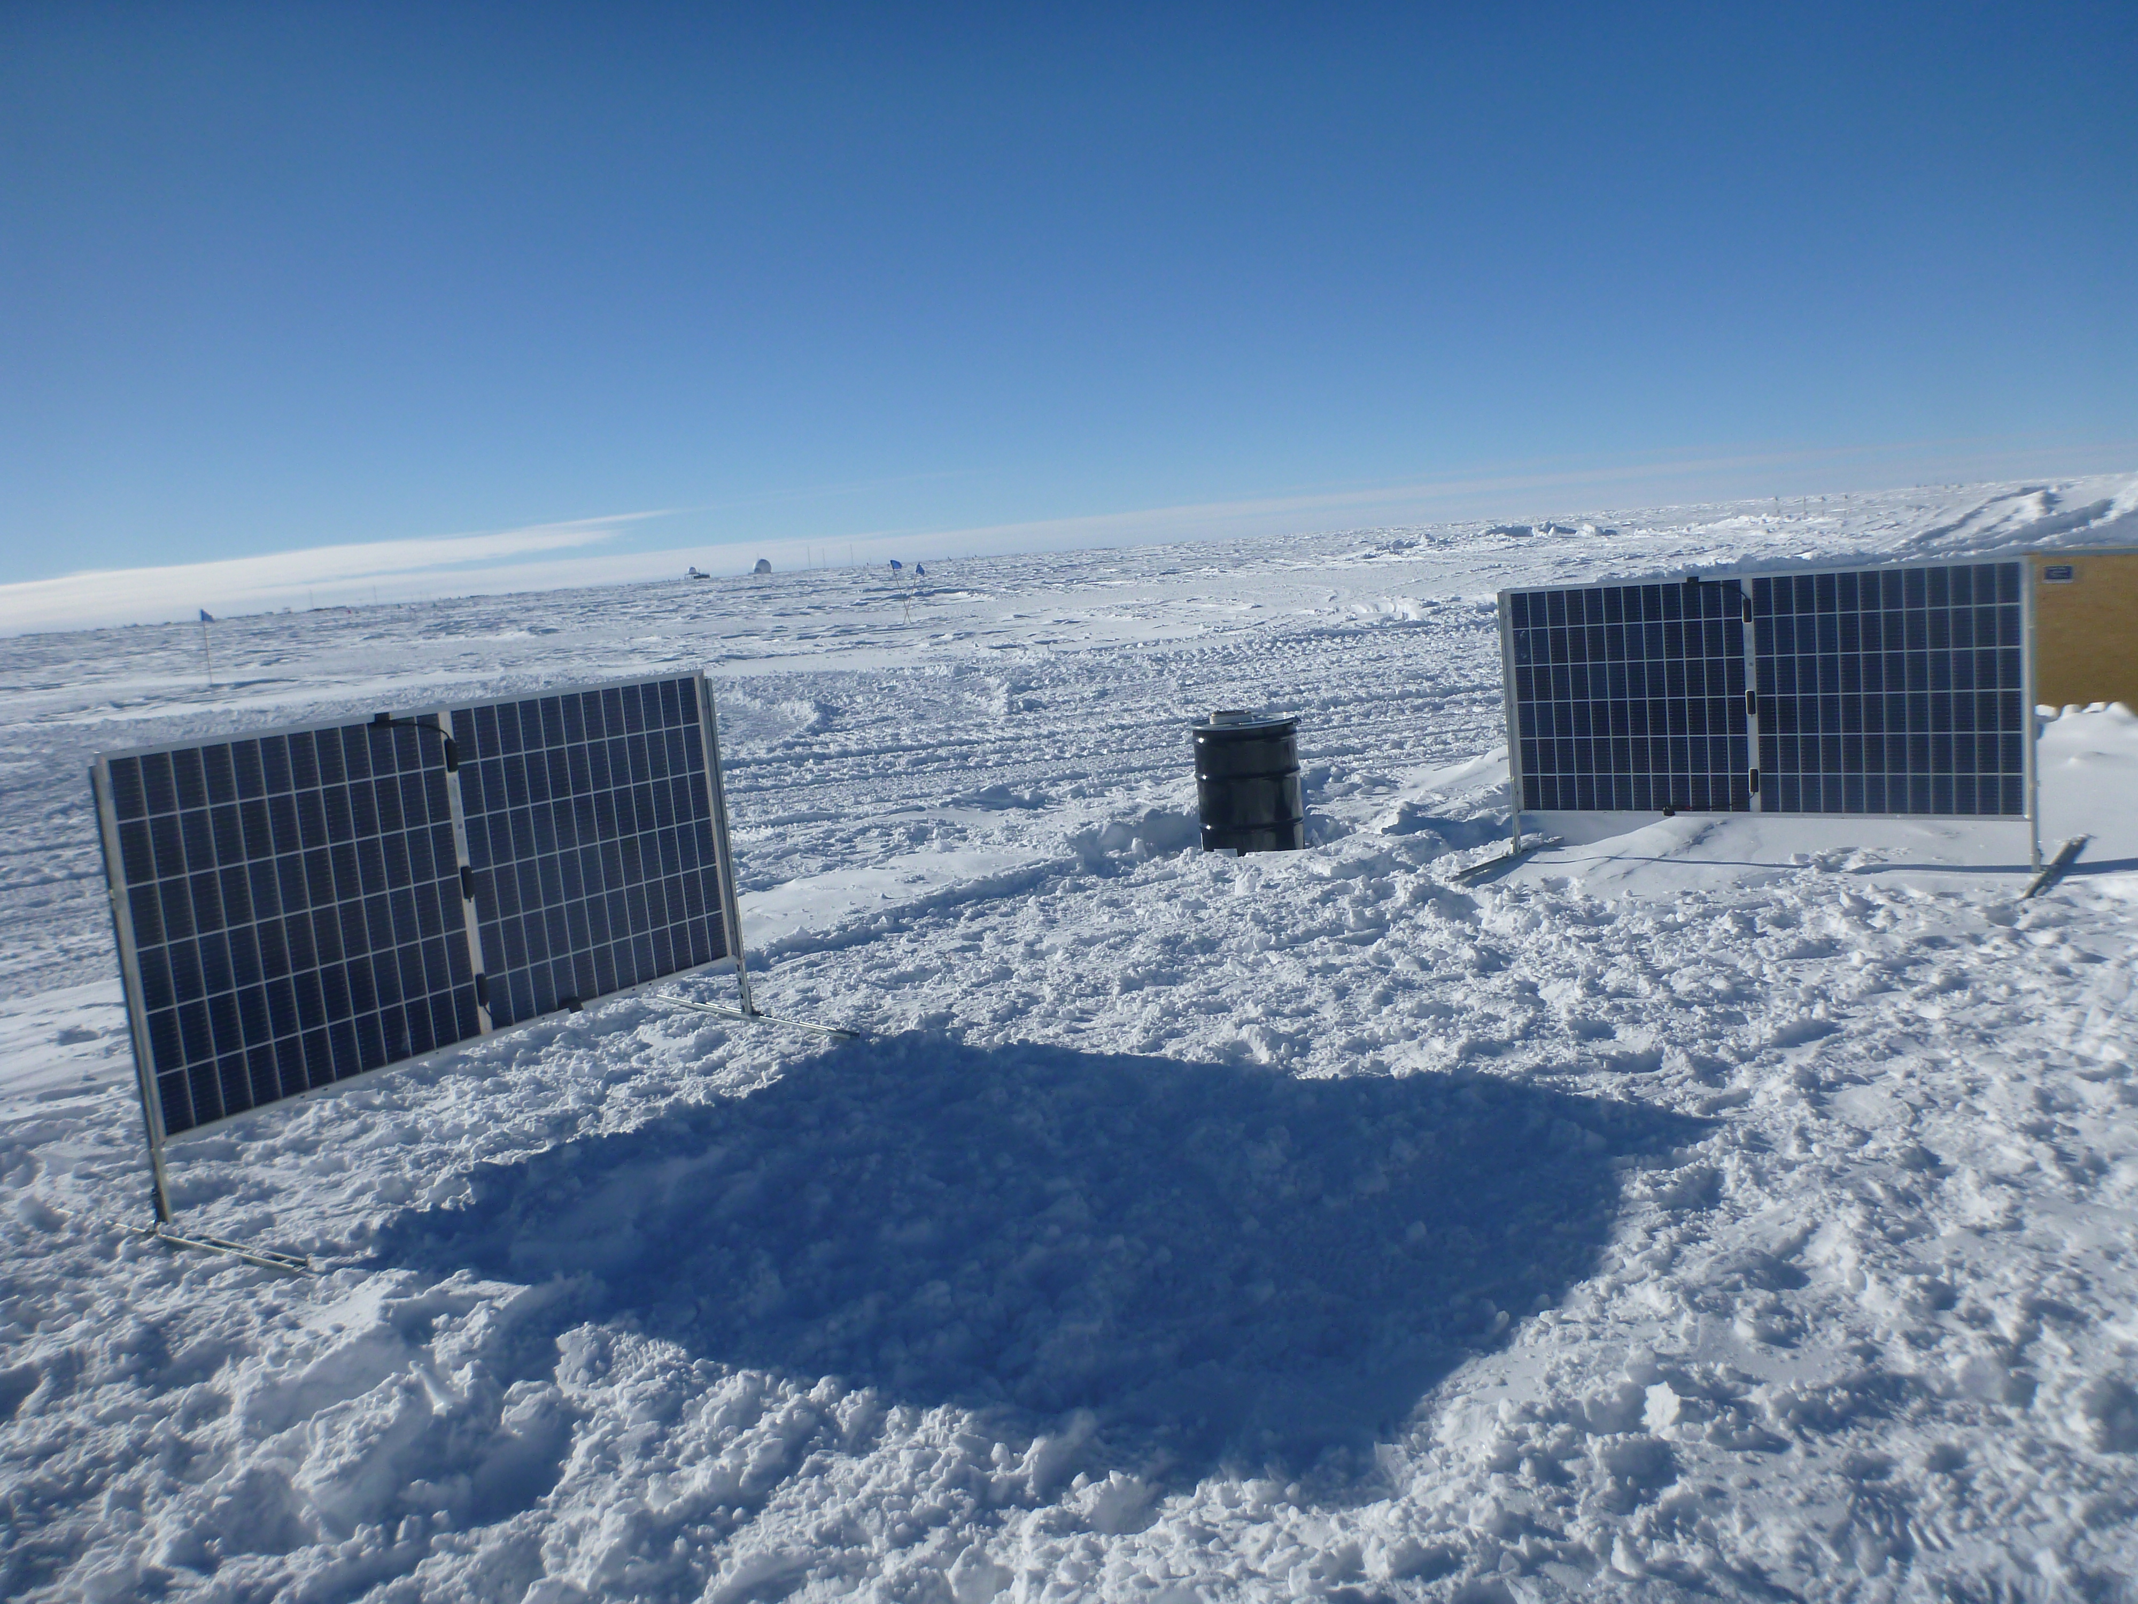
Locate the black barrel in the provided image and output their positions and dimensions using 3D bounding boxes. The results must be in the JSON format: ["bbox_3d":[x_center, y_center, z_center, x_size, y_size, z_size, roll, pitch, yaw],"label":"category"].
[{"bbox_3d":[1.025,0.000,9.740,0.590,0.860,0.590,-4,8,6],"label":"black barrel"}]

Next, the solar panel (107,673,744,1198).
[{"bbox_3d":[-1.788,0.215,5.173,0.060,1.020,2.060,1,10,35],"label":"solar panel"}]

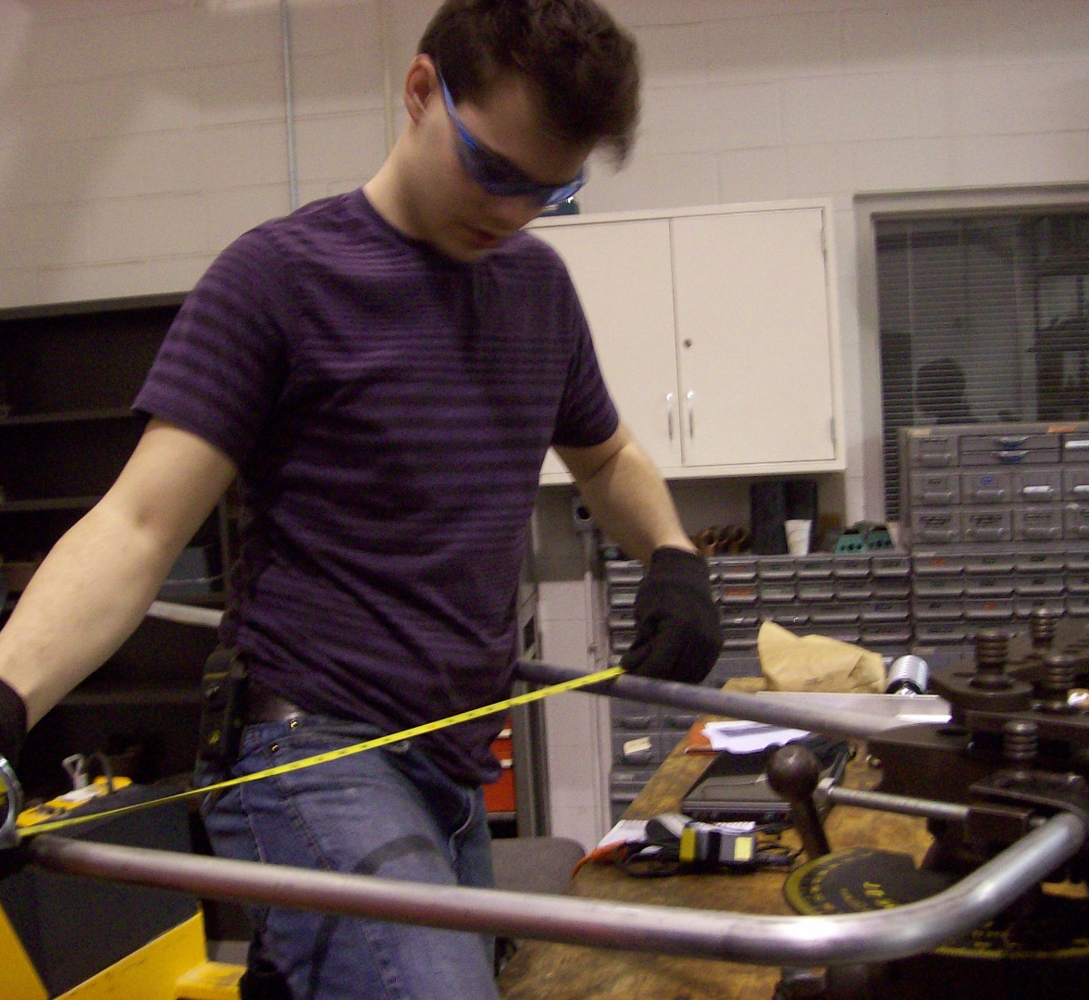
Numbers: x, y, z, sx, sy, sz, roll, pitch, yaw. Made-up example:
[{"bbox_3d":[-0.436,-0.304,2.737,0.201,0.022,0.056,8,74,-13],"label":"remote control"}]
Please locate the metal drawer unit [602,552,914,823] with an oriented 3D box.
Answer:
[{"bbox_3d":[0.650,0.610,4.117,0.867,0.916,0.320,-3,4,7],"label":"metal drawer unit"}]

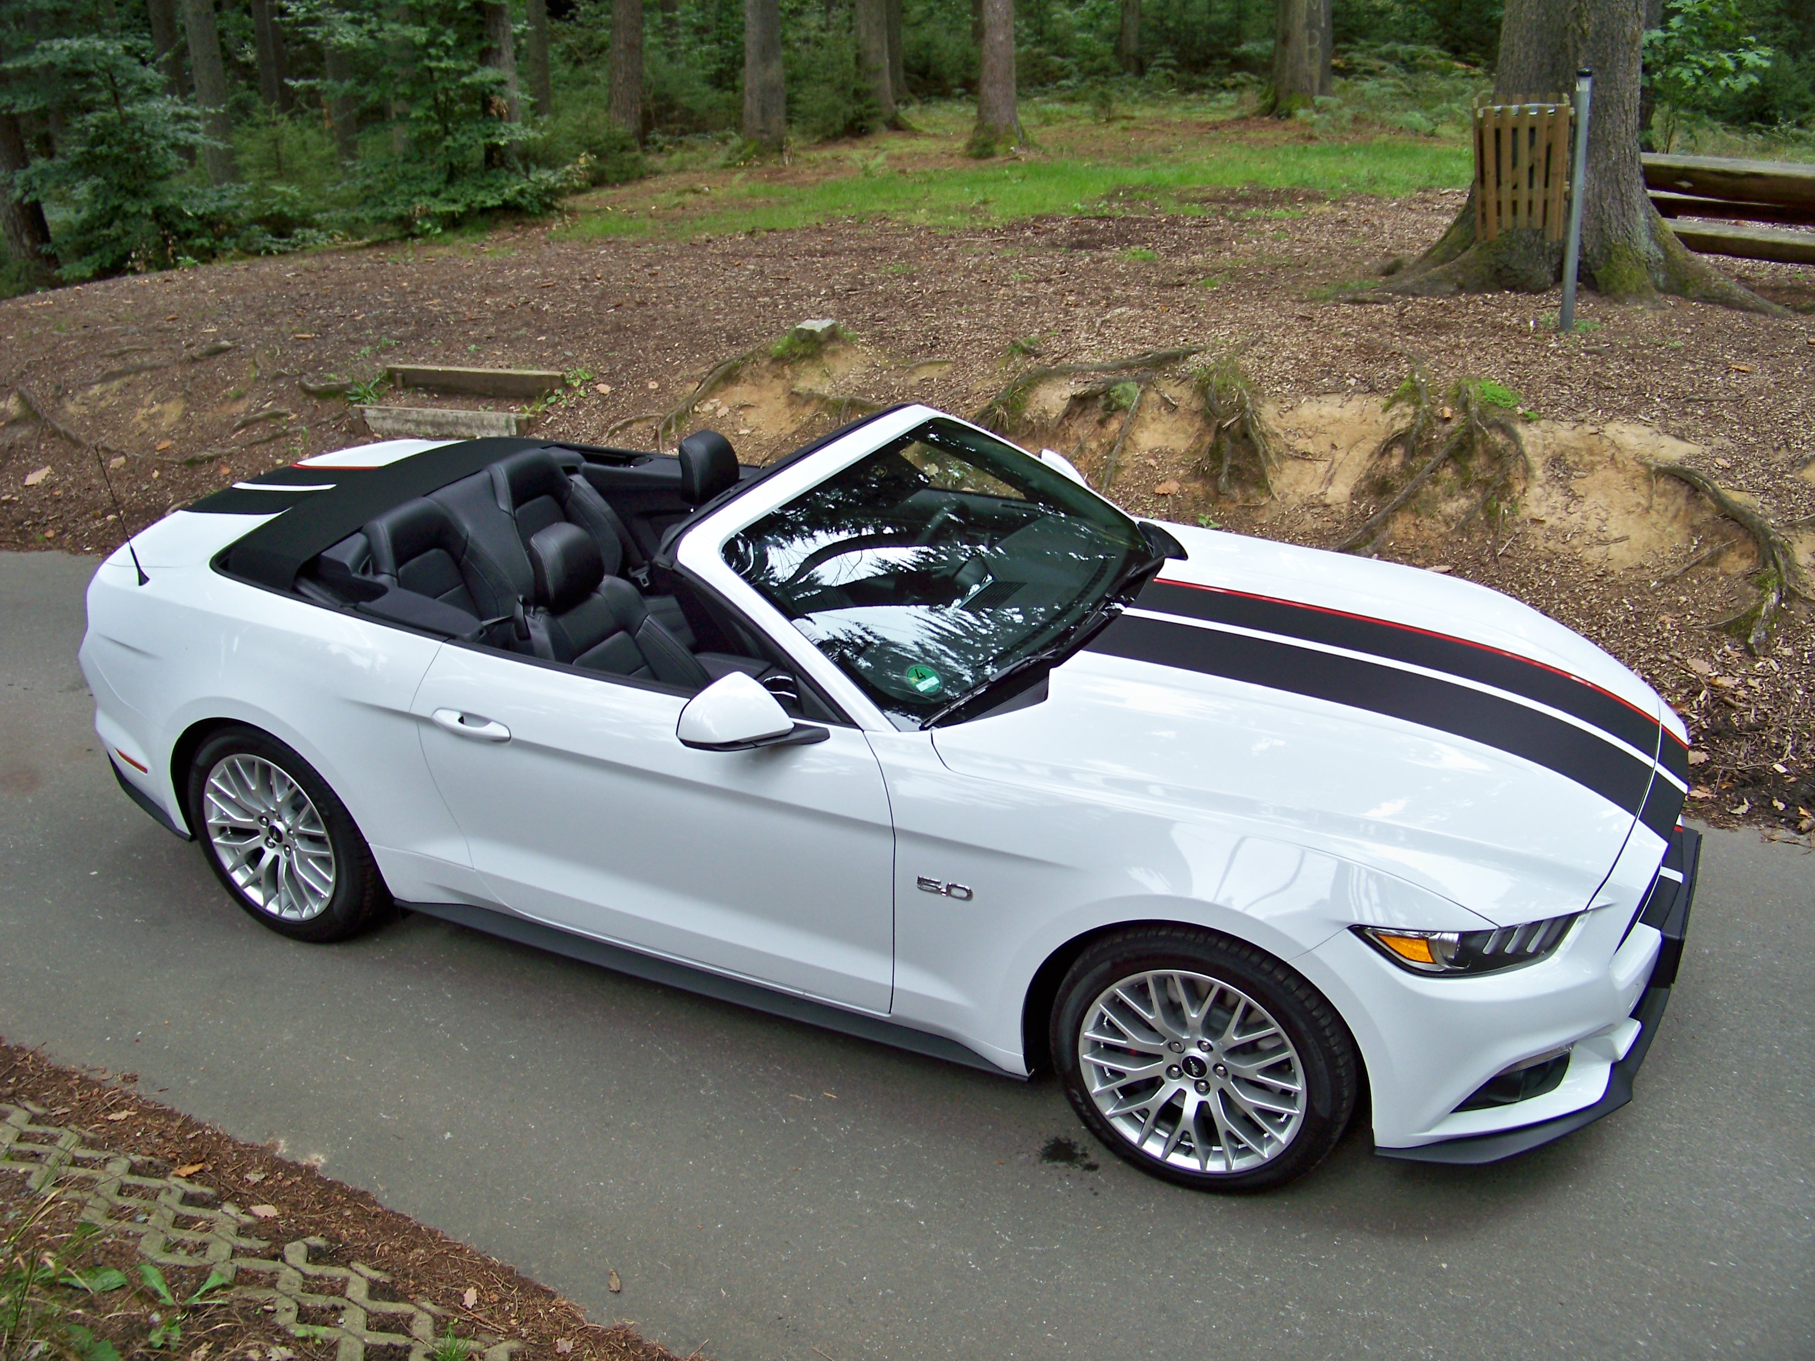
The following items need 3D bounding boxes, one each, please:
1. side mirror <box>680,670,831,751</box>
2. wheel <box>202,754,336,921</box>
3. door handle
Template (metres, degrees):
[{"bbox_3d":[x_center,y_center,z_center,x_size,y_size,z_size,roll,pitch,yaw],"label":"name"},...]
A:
[{"bbox_3d":[-0.352,0.070,3.926,0.250,0.165,0.230,10,26,25],"label":"side mirror"},{"bbox_3d":[-1.774,0.414,5.013,0.515,0.515,0.220,10,27,25],"label":"wheel"},{"bbox_3d":[-1.116,0.108,4.391,0.260,0.055,0.060,10,27,25],"label":"door handle"}]

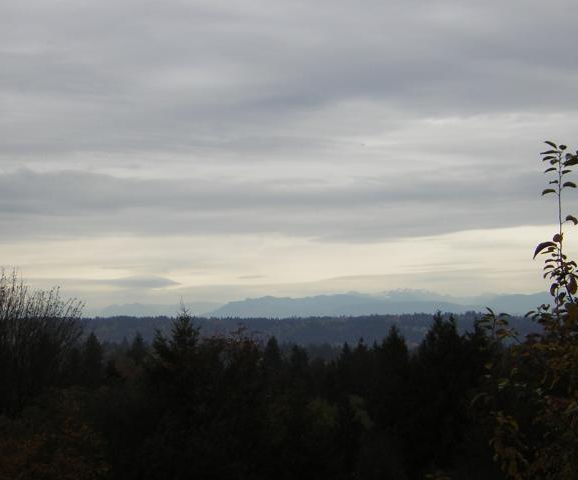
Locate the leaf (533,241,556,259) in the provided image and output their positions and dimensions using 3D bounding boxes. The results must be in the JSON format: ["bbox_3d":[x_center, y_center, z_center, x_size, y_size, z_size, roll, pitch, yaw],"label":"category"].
[{"bbox_3d":[0.888,0.033,4.500,0.092,0.036,0.045,-28,4,-14],"label":"leaf"}]

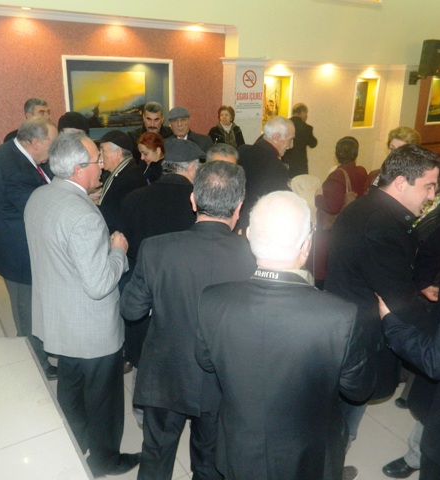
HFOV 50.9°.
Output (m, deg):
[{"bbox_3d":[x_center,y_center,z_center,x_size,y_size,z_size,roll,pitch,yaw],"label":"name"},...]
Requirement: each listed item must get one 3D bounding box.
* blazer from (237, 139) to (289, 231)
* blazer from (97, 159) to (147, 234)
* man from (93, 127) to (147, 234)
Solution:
[{"bbox_3d":[0.310,-0.238,3.187,0.360,0.776,0.500,-4,19,-16],"label":"blazer"},{"bbox_3d":[-0.644,-0.177,3.179,0.370,0.727,0.500,-4,19,-16],"label":"blazer"},{"bbox_3d":[-0.649,0.051,3.256,0.400,1.607,0.500,-4,19,-16],"label":"man"}]

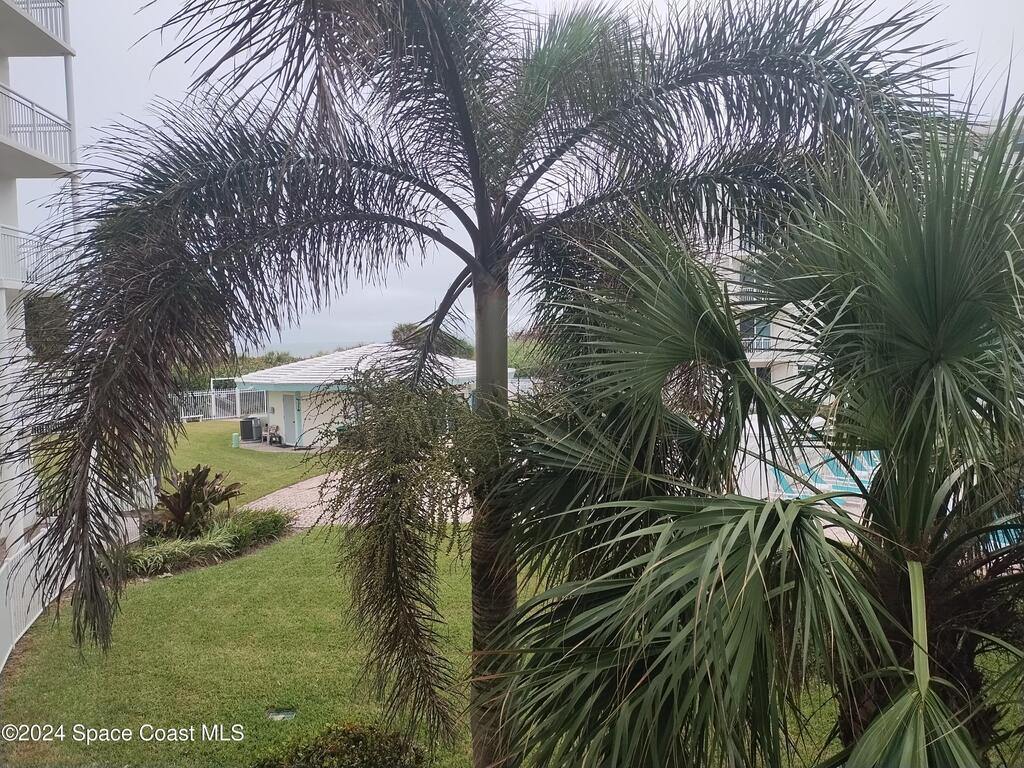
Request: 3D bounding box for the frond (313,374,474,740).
[{"bbox_3d":[-0.737,1.090,4.600,0.950,2.150,0.850,-1,4,0],"label":"frond"}]

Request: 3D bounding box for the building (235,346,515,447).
[{"bbox_3d":[-5.950,0.259,34.100,11.900,4.100,8.400,-2,4,-4],"label":"building"}]

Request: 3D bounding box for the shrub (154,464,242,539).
[{"bbox_3d":[-7.122,2.622,16.800,1.850,1.620,1.700,-1,4,0],"label":"shrub"}]

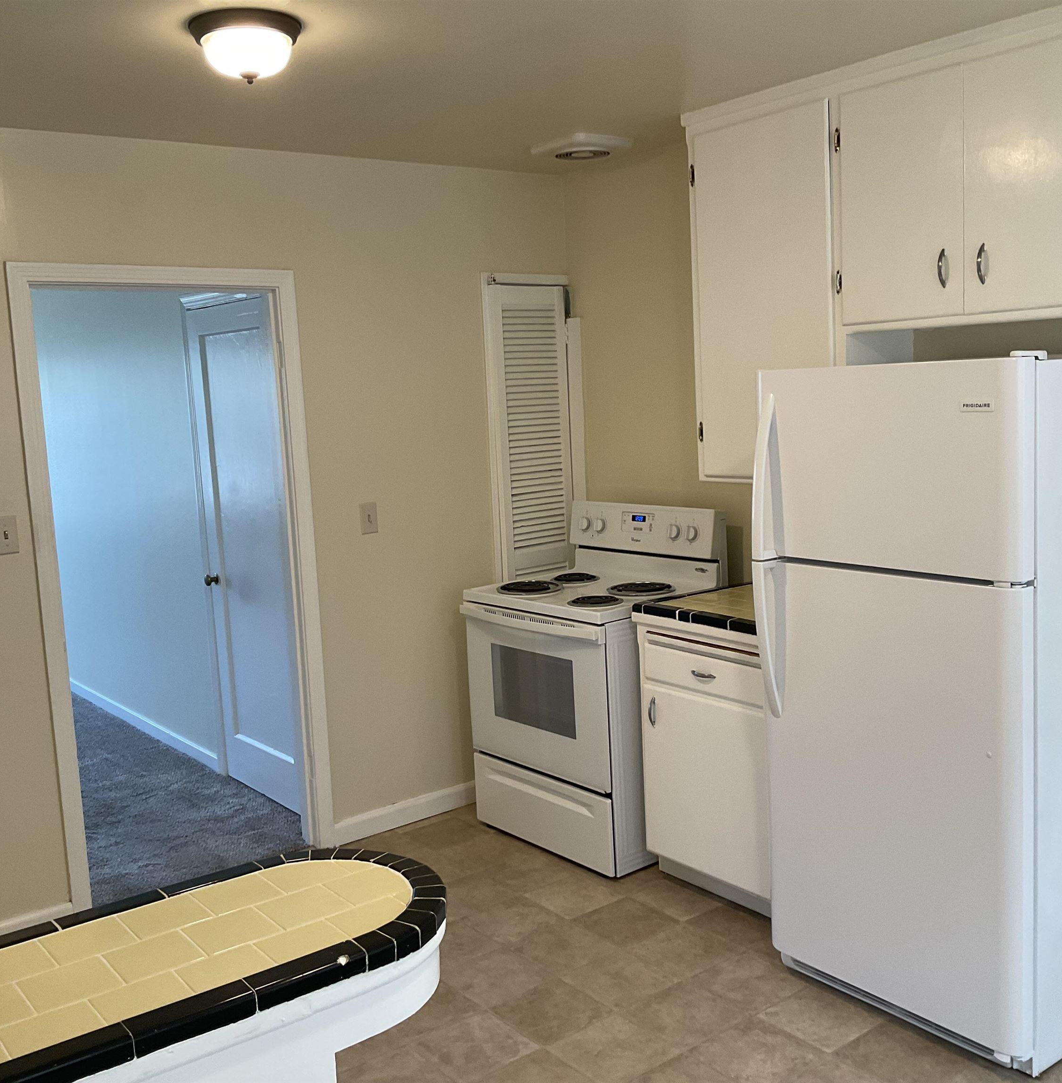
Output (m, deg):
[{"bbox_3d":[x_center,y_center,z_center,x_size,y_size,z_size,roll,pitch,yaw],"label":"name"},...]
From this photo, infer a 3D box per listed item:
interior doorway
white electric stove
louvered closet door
[{"bbox_3d":[-1.184,0.142,4.102,0.951,2.093,0.131,-8,9,-37],"label":"interior doorway"},{"bbox_3d":[0.228,0.489,4.373,0.684,1.199,0.771,-8,9,-37],"label":"white electric stove"},{"bbox_3d":[0.030,-0.011,4.978,0.385,2.042,0.036,-8,9,-37],"label":"louvered closet door"}]

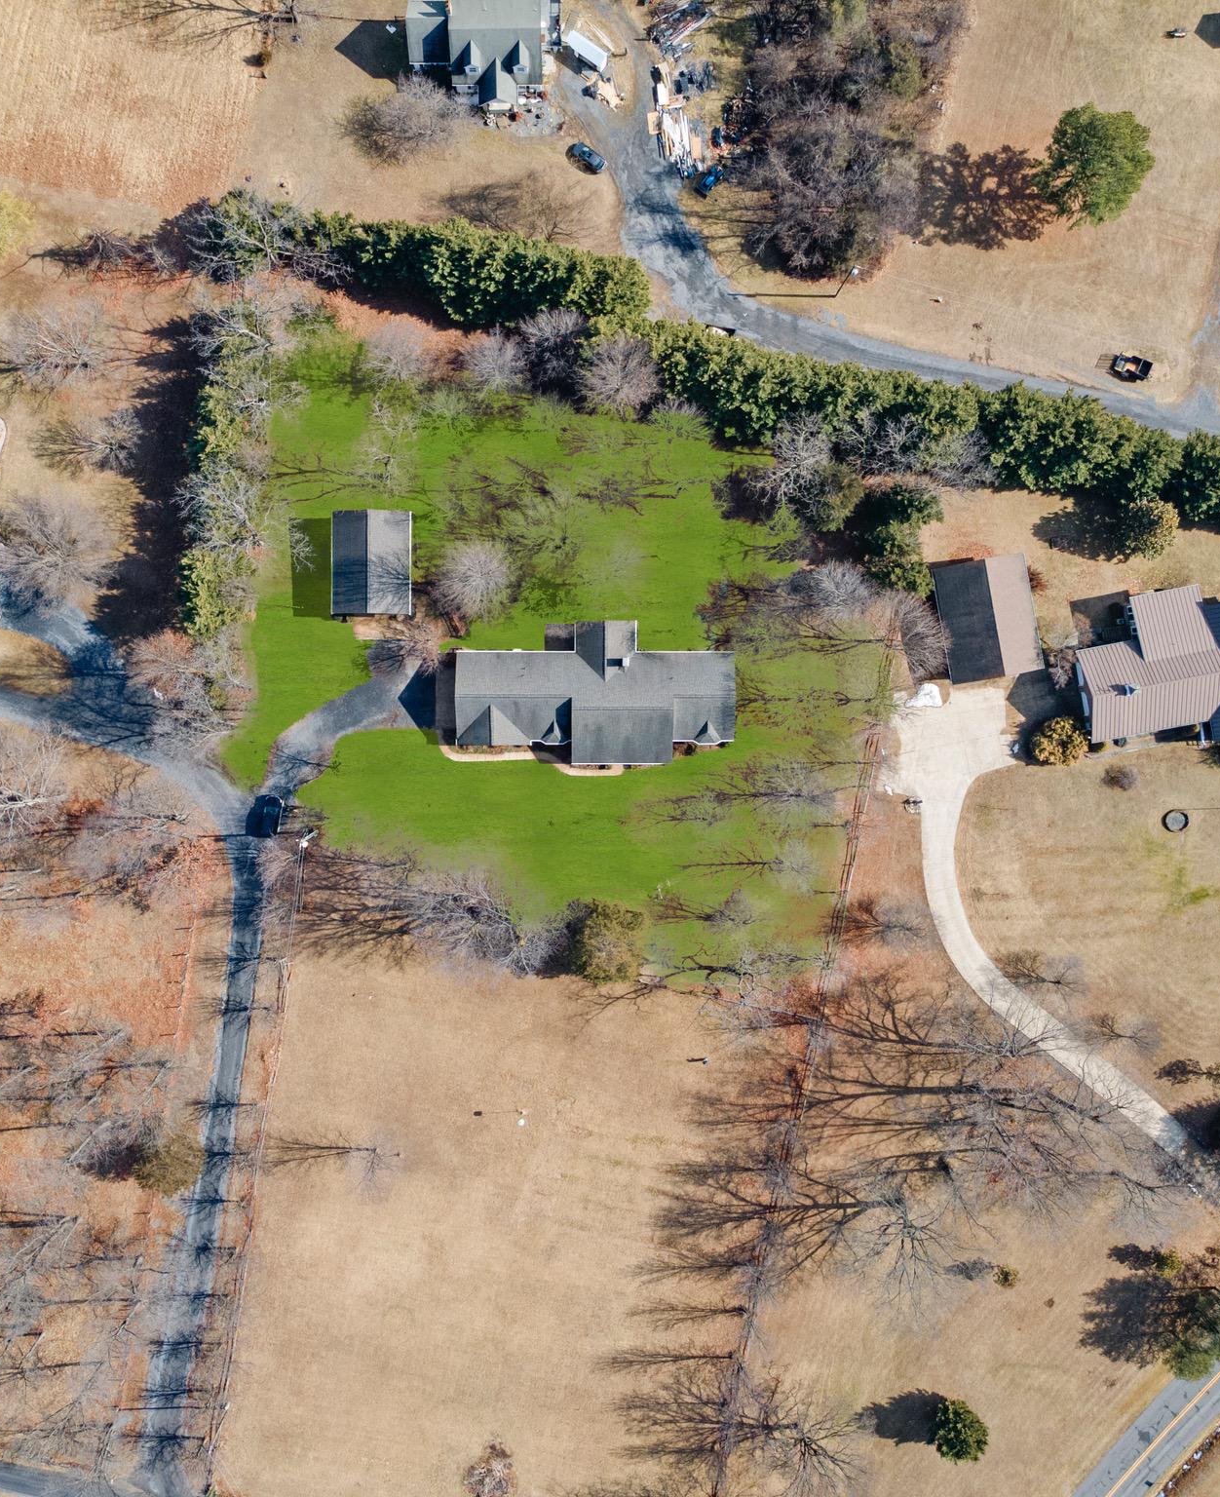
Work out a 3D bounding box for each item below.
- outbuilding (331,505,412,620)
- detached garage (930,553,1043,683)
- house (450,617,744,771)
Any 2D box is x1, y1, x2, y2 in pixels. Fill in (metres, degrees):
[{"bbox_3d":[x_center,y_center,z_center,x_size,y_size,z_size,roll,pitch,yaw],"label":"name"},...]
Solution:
[{"bbox_3d":[-25.912,-20.204,151.301,8.700,5.900,11.210,0,93,0],"label":"outbuilding"},{"bbox_3d":[41.557,-14.229,151.768,10.160,5.500,13.070,-11,93,0],"label":"detached garage"},{"bbox_3d":[-1.607,-6.056,151.881,30.520,6.000,15.590,0,93,0],"label":"house"}]

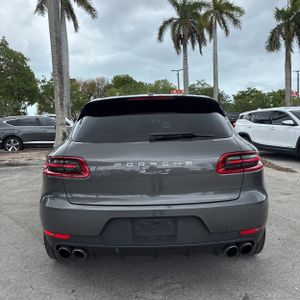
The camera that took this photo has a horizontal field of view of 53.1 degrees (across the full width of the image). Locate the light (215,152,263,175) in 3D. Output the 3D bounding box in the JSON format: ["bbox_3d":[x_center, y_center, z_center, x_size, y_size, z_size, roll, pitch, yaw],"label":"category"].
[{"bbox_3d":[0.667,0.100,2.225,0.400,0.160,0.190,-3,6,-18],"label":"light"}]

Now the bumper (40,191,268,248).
[{"bbox_3d":[0.035,0.475,2.233,1.820,0.370,0.430,-1,6,0],"label":"bumper"}]

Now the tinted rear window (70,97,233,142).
[{"bbox_3d":[0.015,-0.241,2.257,1.170,0.340,0.260,-1,6,0],"label":"tinted rear window"}]

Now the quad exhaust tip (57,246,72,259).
[{"bbox_3d":[-0.604,0.732,2.169,0.100,0.095,0.120,-1,6,0],"label":"quad exhaust tip"}]

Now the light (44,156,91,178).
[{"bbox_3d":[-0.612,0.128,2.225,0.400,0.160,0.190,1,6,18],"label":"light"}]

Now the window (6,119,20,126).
[{"bbox_3d":[-5.453,-1.099,12.050,0.560,0.310,0.120,-1,6,0],"label":"window"}]

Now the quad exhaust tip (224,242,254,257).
[{"bbox_3d":[0.646,0.705,2.169,0.210,0.095,0.120,-1,6,0],"label":"quad exhaust tip"}]

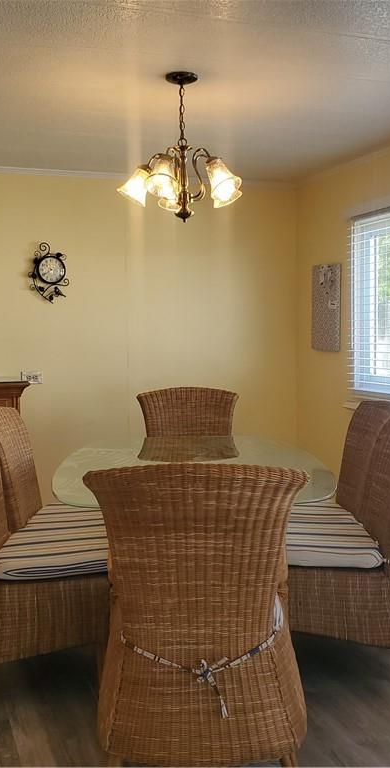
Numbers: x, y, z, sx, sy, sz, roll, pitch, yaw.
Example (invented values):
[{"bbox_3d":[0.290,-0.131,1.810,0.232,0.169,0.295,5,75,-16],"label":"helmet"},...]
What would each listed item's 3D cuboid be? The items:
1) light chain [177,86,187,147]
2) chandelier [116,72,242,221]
[{"bbox_3d":[-0.046,-0.999,2.866,0.030,0.226,0.030,0,4,0],"label":"light chain"},{"bbox_3d":[-0.051,-0.873,2.875,0.455,0.532,0.455,0,4,0],"label":"chandelier"}]

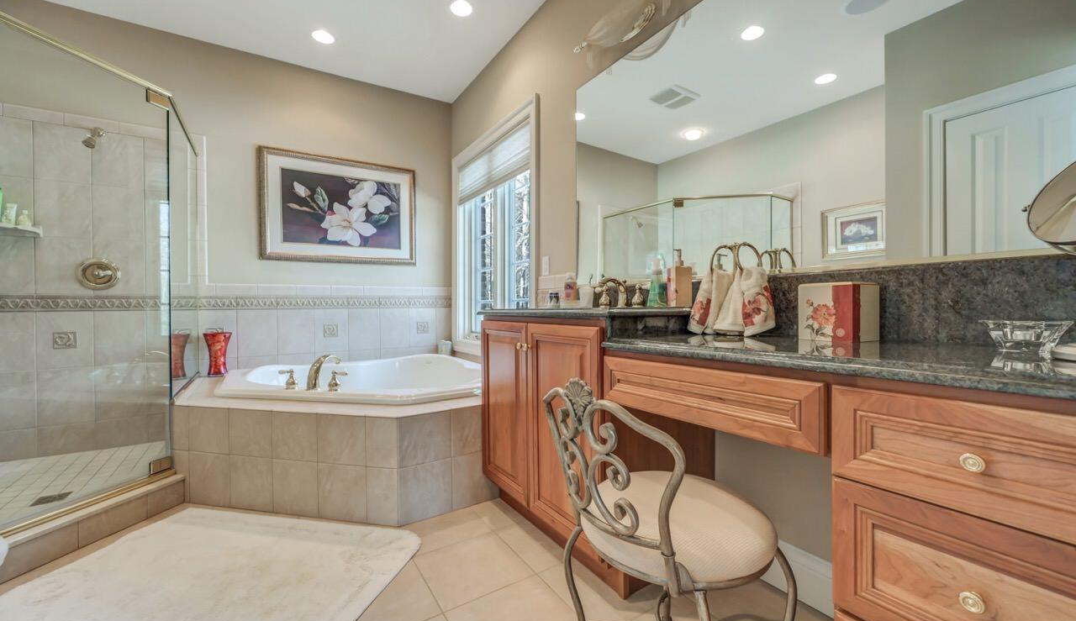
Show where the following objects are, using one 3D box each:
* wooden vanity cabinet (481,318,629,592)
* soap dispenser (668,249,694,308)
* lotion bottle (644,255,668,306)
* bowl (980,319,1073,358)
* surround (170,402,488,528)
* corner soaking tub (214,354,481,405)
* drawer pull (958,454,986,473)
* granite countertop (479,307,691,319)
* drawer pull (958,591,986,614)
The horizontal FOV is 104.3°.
[{"bbox_3d":[0.202,0.463,1.771,0.544,0.880,0.848,-1,0,-33],"label":"wooden vanity cabinet"},{"bbox_3d":[0.519,-0.116,1.533,0.082,0.214,0.046,-1,0,-33],"label":"soap dispenser"},{"bbox_3d":[0.466,-0.113,1.636,0.065,0.208,0.080,-1,0,-33],"label":"lotion bottle"},{"bbox_3d":[0.933,0.053,0.802,0.116,0.062,0.116,-1,0,-33],"label":"bowl"},{"bbox_3d":[-0.961,0.676,2.018,1.522,0.469,0.361,0,0,12],"label":"surround"},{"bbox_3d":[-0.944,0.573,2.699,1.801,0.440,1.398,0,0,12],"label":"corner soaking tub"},{"bbox_3d":[0.623,0.218,0.598,0.027,0.028,0.028,-1,0,-33],"label":"drawer pull"},{"bbox_3d":[0.197,0.007,1.745,0.573,0.032,0.891,-1,0,-33],"label":"granite countertop"},{"bbox_3d":[0.624,0.418,0.600,0.027,0.028,0.028,-1,0,-33],"label":"drawer pull"}]

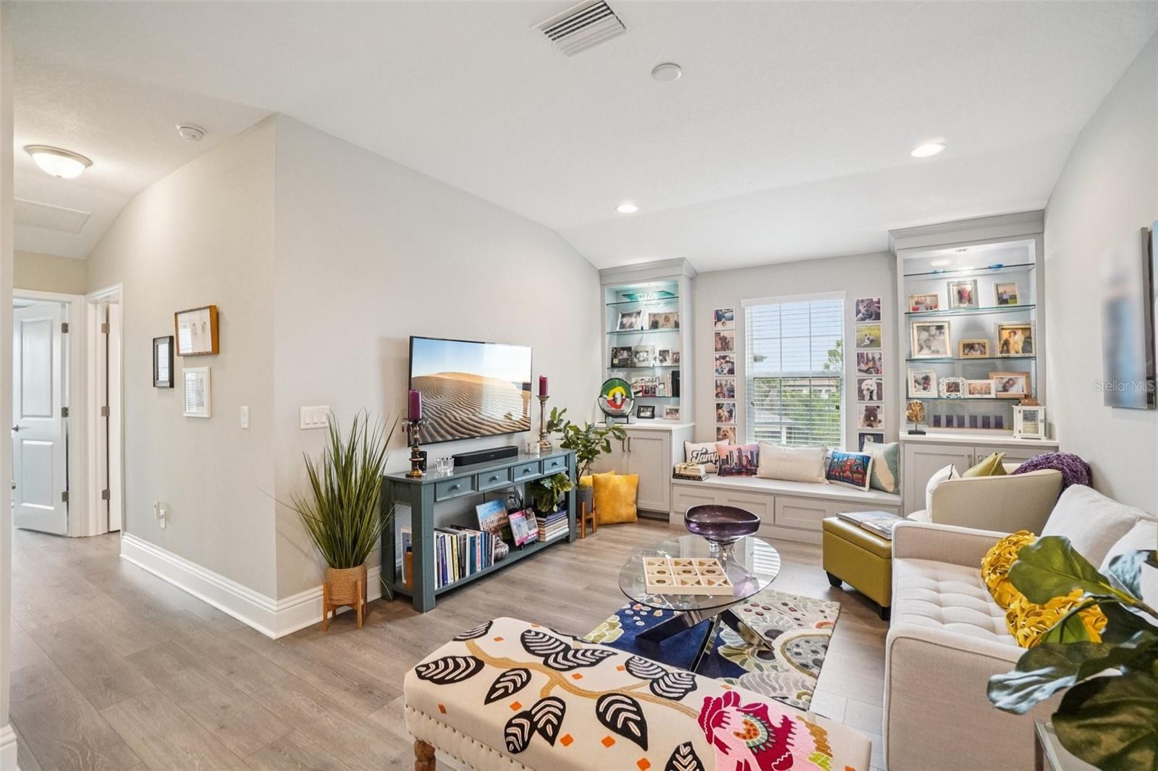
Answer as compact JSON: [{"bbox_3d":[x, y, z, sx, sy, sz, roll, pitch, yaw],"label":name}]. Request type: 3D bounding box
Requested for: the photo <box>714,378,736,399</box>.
[{"bbox_3d":[1.493,0.030,4.921,0.215,0.215,0.022,0,0,33],"label":"photo"}]

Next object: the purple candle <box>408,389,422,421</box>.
[{"bbox_3d":[-1.023,0.121,3.013,0.076,0.190,0.076,0,0,32],"label":"purple candle"}]

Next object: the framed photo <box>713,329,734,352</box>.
[{"bbox_3d":[1.498,-0.453,4.963,0.213,0.215,0.020,0,0,32],"label":"framed photo"}]

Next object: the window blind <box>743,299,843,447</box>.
[{"bbox_3d":[2.048,-0.113,4.630,0.890,1.440,0.060,0,0,32],"label":"window blind"}]

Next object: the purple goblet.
[{"bbox_3d":[0.758,0.792,2.550,0.385,0.215,0.370,0,0,33],"label":"purple goblet"}]

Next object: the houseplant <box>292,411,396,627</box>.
[{"bbox_3d":[-1.275,0.735,2.640,0.480,1.180,0.550,0,0,33],"label":"houseplant"}]

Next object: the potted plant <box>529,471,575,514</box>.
[{"bbox_3d":[-0.228,0.890,3.989,0.310,0.310,0.330,0,0,32],"label":"potted plant"}]

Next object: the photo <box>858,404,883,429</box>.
[{"bbox_3d":[2.590,0.279,4.278,0.210,0.215,0.020,0,0,32],"label":"photo"}]

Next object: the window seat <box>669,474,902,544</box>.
[{"bbox_3d":[1.847,1.100,4.443,1.848,0.440,0.630,0,0,32],"label":"window seat"}]

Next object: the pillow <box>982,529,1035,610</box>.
[{"bbox_3d":[1.793,0.707,1.913,0.150,0.350,0.400,38,19,27],"label":"pillow"}]

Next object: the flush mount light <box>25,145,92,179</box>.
[{"bbox_3d":[-3.159,-1.333,2.934,0.285,0.120,0.285,0,0,32],"label":"flush mount light"}]

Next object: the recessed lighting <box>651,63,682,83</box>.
[{"bbox_3d":[0.393,-1.397,2.175,0.138,0.030,0.138,0,0,0],"label":"recessed lighting"}]

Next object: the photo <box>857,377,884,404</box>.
[{"bbox_3d":[2.557,0.040,4.230,0.215,0.215,0.022,0,0,33],"label":"photo"}]

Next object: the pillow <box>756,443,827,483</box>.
[{"bbox_3d":[1.992,0.718,4.511,0.570,0.330,0.130,0,-18,32],"label":"pillow"}]

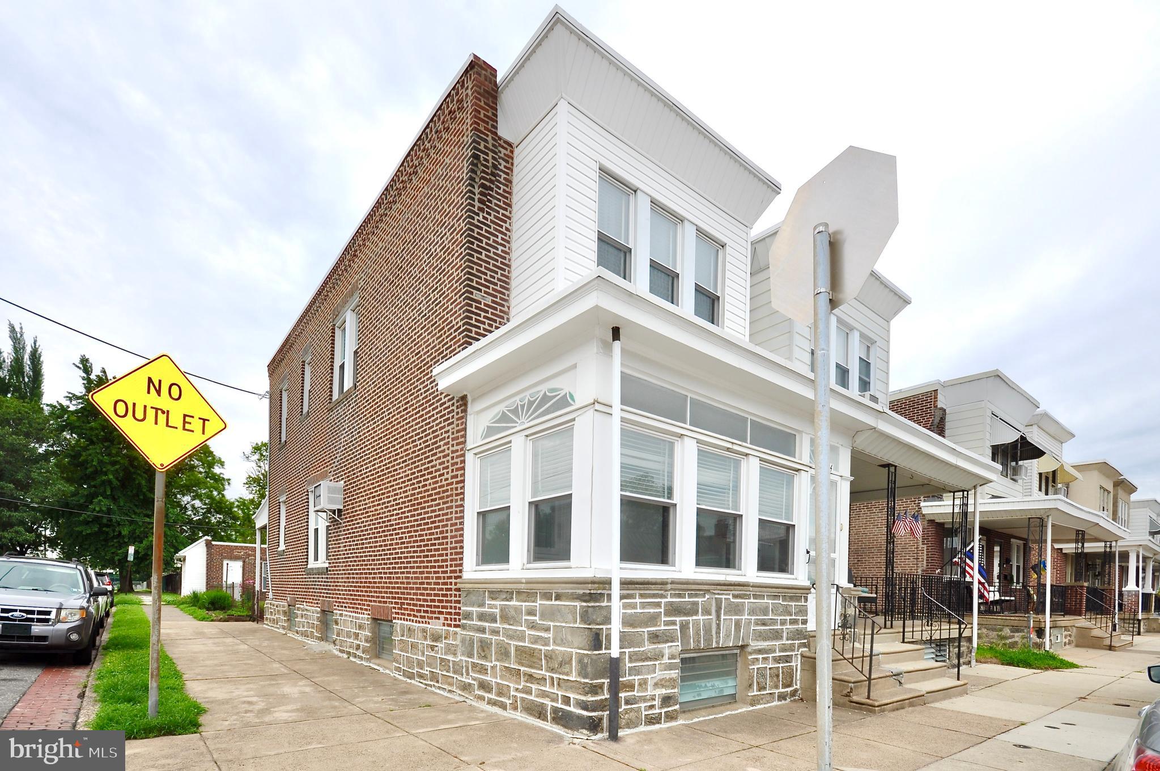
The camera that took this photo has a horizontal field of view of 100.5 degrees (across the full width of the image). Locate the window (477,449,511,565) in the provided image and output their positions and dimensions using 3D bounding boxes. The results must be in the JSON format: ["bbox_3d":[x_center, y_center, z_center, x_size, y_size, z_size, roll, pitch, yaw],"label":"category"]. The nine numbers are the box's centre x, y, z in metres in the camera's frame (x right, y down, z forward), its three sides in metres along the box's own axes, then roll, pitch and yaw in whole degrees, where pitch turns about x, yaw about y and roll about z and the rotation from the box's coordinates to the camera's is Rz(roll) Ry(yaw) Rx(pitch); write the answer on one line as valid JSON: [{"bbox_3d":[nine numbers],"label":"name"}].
[{"bbox_3d":[-0.942,1.323,5.280,0.100,1.220,0.680,9,-14,-38],"label":"window"}]

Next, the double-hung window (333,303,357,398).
[{"bbox_3d":[-4.610,-0.650,9.500,0.150,1.520,1.270,11,-17,-38],"label":"double-hung window"}]

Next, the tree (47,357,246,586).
[{"bbox_3d":[-28.236,5.647,31.500,10.000,14.800,10.000,11,-15,-37],"label":"tree"}]

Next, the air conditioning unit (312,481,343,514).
[{"bbox_3d":[-5.000,2.180,9.550,0.440,0.500,0.580,11,-17,-38],"label":"air conditioning unit"}]

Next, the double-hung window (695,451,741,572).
[{"bbox_3d":[1.510,1.345,5.290,0.700,1.290,0.120,11,-16,-36],"label":"double-hung window"}]

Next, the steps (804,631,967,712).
[{"bbox_3d":[4.230,3.770,6.600,2.750,0.860,0.920,16,-25,-36],"label":"steps"}]

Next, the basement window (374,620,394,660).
[{"bbox_3d":[-3.055,3.956,7.500,0.110,0.540,0.720,9,-14,-38],"label":"basement window"}]

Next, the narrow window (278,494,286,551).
[{"bbox_3d":[-7.689,3.541,12.450,0.110,1.320,0.740,9,-14,-38],"label":"narrow window"}]

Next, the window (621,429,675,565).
[{"bbox_3d":[0.650,1.085,4.710,0.740,1.290,0.120,11,-16,-36],"label":"window"}]

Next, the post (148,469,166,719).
[{"bbox_3d":[-4.015,1.939,4.580,0.080,2.280,0.080,1,-9,-38],"label":"post"}]

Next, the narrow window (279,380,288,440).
[{"bbox_3d":[-7.581,0.684,12.350,0.110,1.420,0.740,9,-14,-38],"label":"narrow window"}]

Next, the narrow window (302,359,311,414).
[{"bbox_3d":[-6.510,0.030,11.500,0.150,1.200,0.680,11,-17,-38],"label":"narrow window"}]

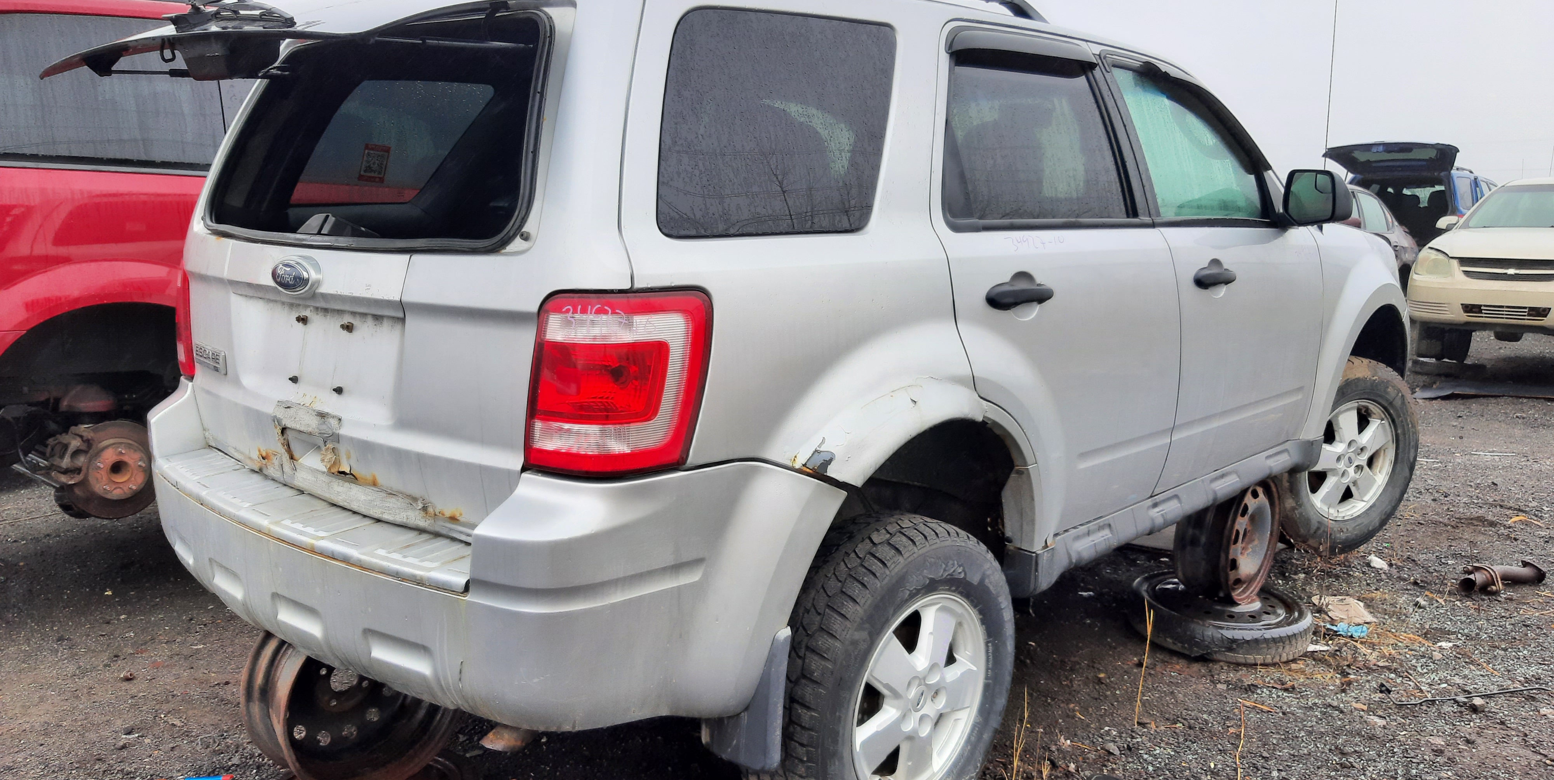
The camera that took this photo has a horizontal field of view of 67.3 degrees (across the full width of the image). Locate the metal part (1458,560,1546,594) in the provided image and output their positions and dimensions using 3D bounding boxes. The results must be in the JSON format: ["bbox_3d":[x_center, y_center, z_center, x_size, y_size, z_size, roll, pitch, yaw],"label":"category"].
[{"bbox_3d":[2.732,0.693,4.423,0.390,0.105,0.120,-3,10,-21],"label":"metal part"}]

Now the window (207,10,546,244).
[{"bbox_3d":[-0.812,-0.505,2.299,1.280,0.437,0.070,9,-11,43],"label":"window"}]

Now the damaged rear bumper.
[{"bbox_3d":[-0.744,0.240,2.418,1.770,0.460,0.660,9,13,42],"label":"damaged rear bumper"}]

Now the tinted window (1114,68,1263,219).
[{"bbox_3d":[1.135,-0.660,3.190,0.040,0.420,0.760,-15,-4,44],"label":"tinted window"}]

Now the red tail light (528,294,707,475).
[{"bbox_3d":[-0.247,-0.017,1.791,0.225,0.290,0.235,9,13,42],"label":"red tail light"}]

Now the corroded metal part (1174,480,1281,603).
[{"bbox_3d":[1.503,0.481,3.893,0.415,0.415,0.175,-8,13,-43],"label":"corroded metal part"}]

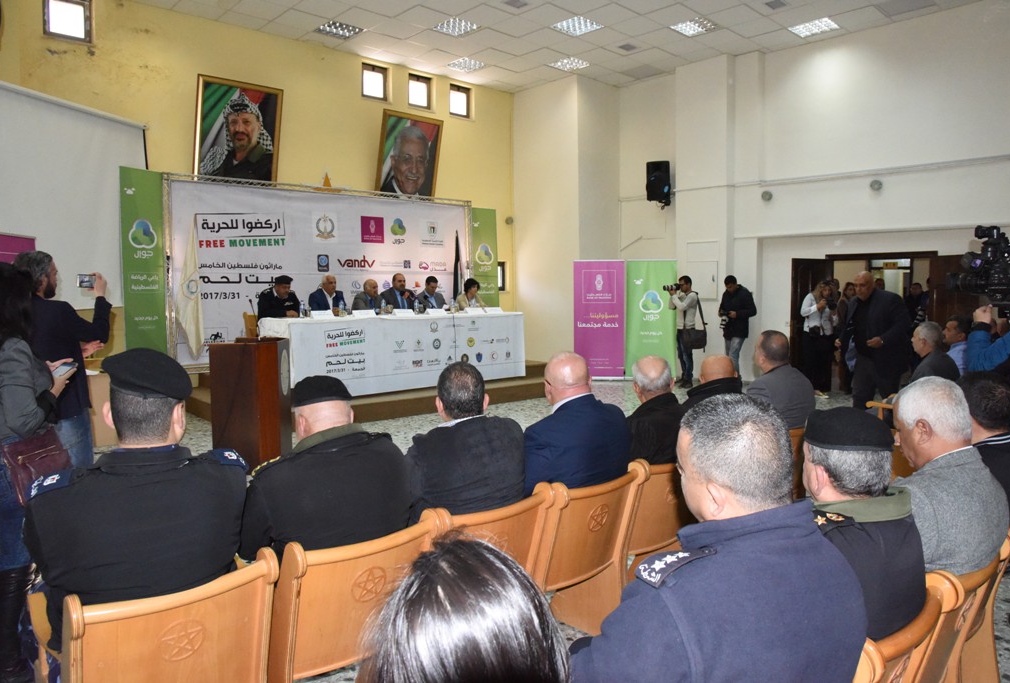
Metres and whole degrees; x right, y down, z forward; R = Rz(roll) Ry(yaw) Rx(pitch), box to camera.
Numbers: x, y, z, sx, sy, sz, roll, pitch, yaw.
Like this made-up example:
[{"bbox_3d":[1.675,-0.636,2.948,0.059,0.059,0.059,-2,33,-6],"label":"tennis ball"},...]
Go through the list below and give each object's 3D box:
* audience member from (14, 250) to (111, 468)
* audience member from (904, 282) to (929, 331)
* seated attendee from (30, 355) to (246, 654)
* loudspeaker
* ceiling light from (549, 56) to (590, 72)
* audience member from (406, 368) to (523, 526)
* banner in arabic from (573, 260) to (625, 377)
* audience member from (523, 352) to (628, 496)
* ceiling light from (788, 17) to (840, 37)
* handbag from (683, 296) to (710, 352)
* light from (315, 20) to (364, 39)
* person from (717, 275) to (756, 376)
[{"bbox_3d":[-2.329,0.409,3.643,0.520,1.829,0.520,4,6,38],"label":"audience member"},{"bbox_3d":[5.850,-0.042,9.700,0.380,1.600,0.500,-5,7,-43],"label":"audience member"},{"bbox_3d":[-1.142,0.751,2.144,0.570,1.430,0.780,-4,7,-38],"label":"seated attendee"},{"bbox_3d":[2.607,-2.718,11.634,0.410,0.680,0.380,2,5,21],"label":"loudspeaker"},{"bbox_3d":[1.085,-4.630,11.400,0.580,0.070,0.580,-5,7,-43],"label":"ceiling light"},{"bbox_3d":[-0.320,0.730,2.820,0.520,1.280,0.800,-3,6,-32],"label":"audience member"},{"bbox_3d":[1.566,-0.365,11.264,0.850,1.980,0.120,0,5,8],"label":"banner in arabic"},{"bbox_3d":[0.174,0.699,3.121,0.550,1.340,0.780,-4,7,-38],"label":"audience member"},{"bbox_3d":[4.303,-4.382,9.481,0.580,0.070,0.580,-5,7,-43],"label":"ceiling light"},{"bbox_3d":[2.882,-0.287,10.300,0.380,0.820,0.200,0,5,0],"label":"handbag"},{"bbox_3d":[-2.332,-4.402,9.647,0.580,0.070,0.580,-5,7,-43],"label":"light"},{"bbox_3d":[3.536,-0.158,10.451,0.450,1.680,0.500,-5,7,-41],"label":"person"}]

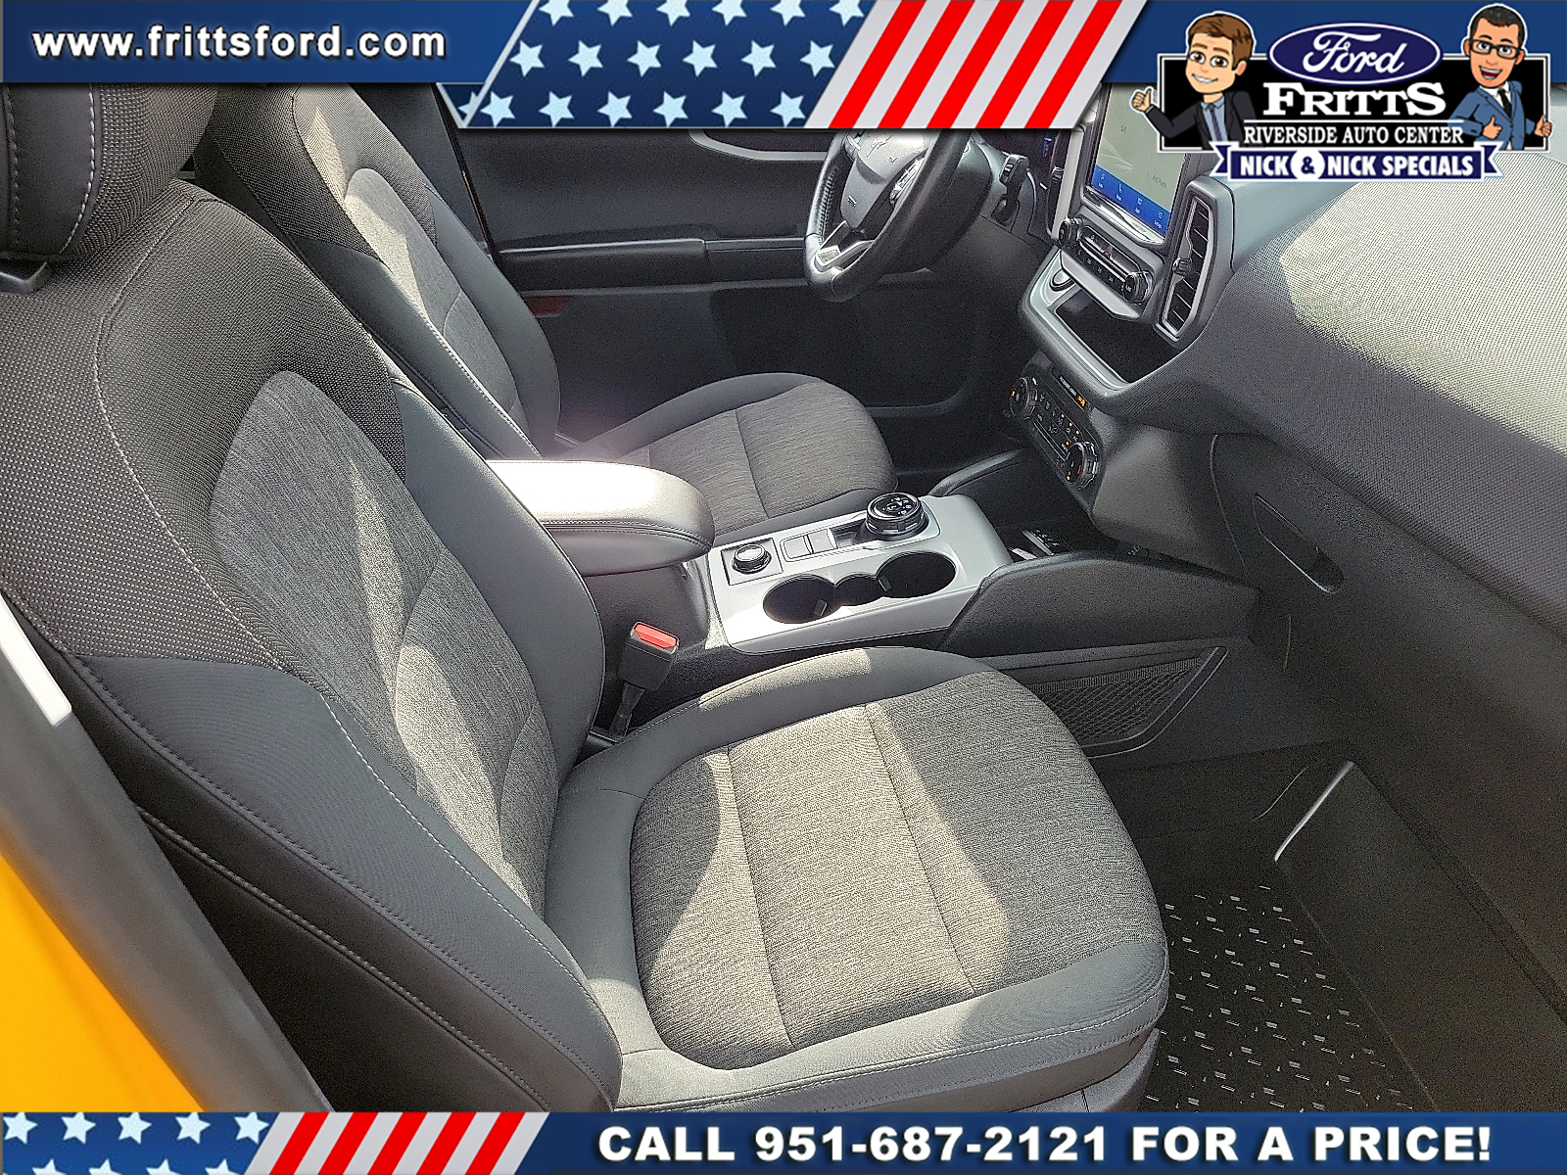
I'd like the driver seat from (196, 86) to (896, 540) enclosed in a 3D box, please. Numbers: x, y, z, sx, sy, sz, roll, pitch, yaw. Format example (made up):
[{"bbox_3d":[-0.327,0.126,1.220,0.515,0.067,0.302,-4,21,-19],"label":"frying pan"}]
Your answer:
[{"bbox_3d":[-0.262,-0.321,1.407,0.820,0.950,0.520,-5,32,-9],"label":"driver seat"}]

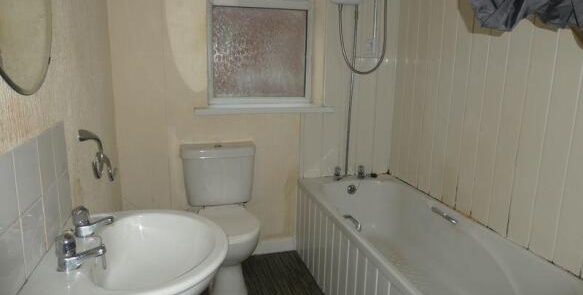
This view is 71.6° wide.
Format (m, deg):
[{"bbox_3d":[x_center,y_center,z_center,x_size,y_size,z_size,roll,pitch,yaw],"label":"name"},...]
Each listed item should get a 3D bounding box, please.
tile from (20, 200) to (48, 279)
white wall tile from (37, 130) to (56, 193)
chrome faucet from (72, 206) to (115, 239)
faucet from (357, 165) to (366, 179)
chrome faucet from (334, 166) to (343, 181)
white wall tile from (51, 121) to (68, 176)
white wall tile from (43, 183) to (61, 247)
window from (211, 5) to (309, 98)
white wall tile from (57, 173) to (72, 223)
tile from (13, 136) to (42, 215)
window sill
[{"bbox_3d":[-0.646,0.219,1.015,0.010,0.153,0.157,-2,12,-15],"label":"tile"},{"bbox_3d":[-0.684,0.033,1.128,0.010,0.153,0.150,-2,12,-15],"label":"white wall tile"},{"bbox_3d":[-0.596,0.219,1.215,0.110,0.088,0.048,-2,12,-15],"label":"chrome faucet"},{"bbox_3d":[0.505,0.183,2.874,0.052,0.090,0.110,-2,12,-15],"label":"faucet"},{"bbox_3d":[0.332,0.189,2.826,0.052,0.090,0.110,-2,12,-15],"label":"chrome faucet"},{"bbox_3d":[-0.720,0.005,1.257,0.010,0.153,0.135,-2,12,-15],"label":"white wall tile"},{"bbox_3d":[-0.687,0.187,1.161,0.010,0.153,0.150,-2,12,-15],"label":"white wall tile"},{"bbox_3d":[-0.203,-0.640,2.765,0.645,0.595,0.045,-2,12,-15],"label":"window"},{"bbox_3d":[-0.723,0.159,1.290,0.010,0.153,0.135,-2,12,-15],"label":"white wall tile"},{"bbox_3d":[-0.643,0.065,0.982,0.010,0.153,0.157,-2,12,-15],"label":"tile"},{"bbox_3d":[-0.178,-0.262,2.749,0.945,0.037,0.190,-2,12,-15],"label":"window sill"}]

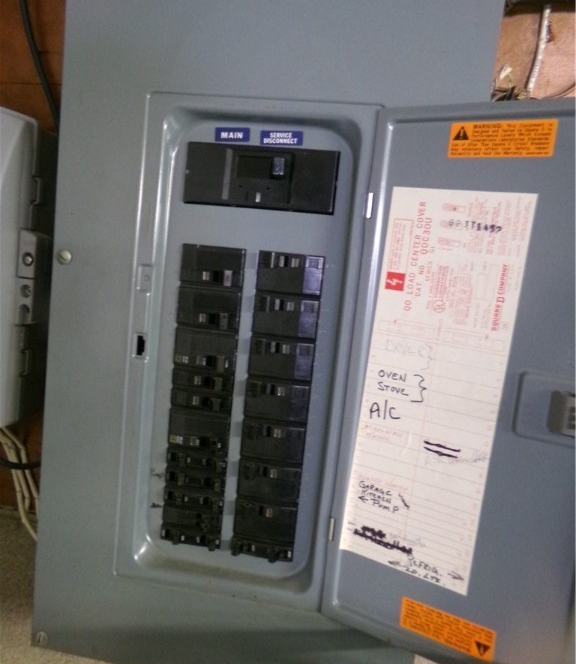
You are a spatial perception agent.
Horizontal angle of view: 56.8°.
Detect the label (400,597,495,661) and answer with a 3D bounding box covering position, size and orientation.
[{"bbox_3d":[0.129,0.241,0.432,0.073,0.026,0.002,8,7,27],"label":"label"}]

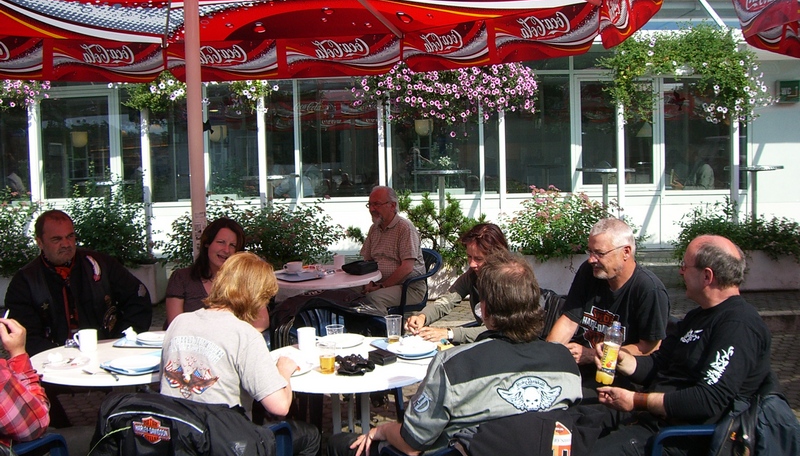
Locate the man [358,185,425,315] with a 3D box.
[{"bbox_3d":[-0.100,0.387,5.864,0.560,1.310,0.850,4,8,44],"label":"man"}]

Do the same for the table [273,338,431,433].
[{"bbox_3d":[-0.203,0.900,3.643,0.810,0.720,0.810,-1,6,0],"label":"table"}]

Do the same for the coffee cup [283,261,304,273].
[{"bbox_3d":[-0.719,0.270,5.901,0.125,0.066,0.105,-1,6,0],"label":"coffee cup"}]

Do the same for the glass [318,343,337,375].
[{"bbox_3d":[-0.287,0.516,3.474,0.070,0.118,0.070,-1,5,0],"label":"glass"}]

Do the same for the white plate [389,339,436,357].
[{"bbox_3d":[0.054,0.514,3.779,0.213,0.025,0.213,-1,5,0],"label":"white plate"}]

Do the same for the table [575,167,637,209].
[{"bbox_3d":[2.421,-0.137,10.331,0.680,1.120,0.680,0,5,13],"label":"table"}]

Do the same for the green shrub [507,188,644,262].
[{"bbox_3d":[1.915,-0.038,9.636,1.550,0.820,0.800,-1,5,0],"label":"green shrub"}]

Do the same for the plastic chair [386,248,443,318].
[{"bbox_3d":[0.014,0.597,6.005,0.570,0.860,0.580,4,7,43],"label":"plastic chair"}]

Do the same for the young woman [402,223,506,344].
[{"bbox_3d":[0.332,0.606,4.213,0.820,1.220,0.500,-5,6,-35],"label":"young woman"}]

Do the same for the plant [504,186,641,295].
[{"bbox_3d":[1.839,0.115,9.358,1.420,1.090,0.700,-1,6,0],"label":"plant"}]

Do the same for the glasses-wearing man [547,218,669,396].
[{"bbox_3d":[0.821,0.604,3.596,0.560,1.270,0.820,3,7,41],"label":"glasses-wearing man"}]

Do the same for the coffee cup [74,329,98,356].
[{"bbox_3d":[-1.418,0.515,3.961,0.103,0.094,0.080,-3,5,-20],"label":"coffee cup"}]

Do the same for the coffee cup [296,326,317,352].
[{"bbox_3d":[-0.403,0.481,3.772,0.083,0.099,0.083,-1,6,0],"label":"coffee cup"}]

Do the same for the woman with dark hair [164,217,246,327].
[{"bbox_3d":[-0.881,0.586,4.254,0.500,1.260,0.800,-2,6,-5],"label":"woman with dark hair"}]

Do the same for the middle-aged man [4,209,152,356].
[{"bbox_3d":[-1.488,0.603,4.156,0.640,1.330,0.820,-3,5,-20],"label":"middle-aged man"}]

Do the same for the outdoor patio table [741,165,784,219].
[{"bbox_3d":[3.926,-0.138,9.741,0.660,1.060,0.660,-1,6,0],"label":"outdoor patio table"}]

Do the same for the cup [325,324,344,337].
[{"bbox_3d":[-0.286,0.485,3.864,0.078,0.112,0.078,-1,5,0],"label":"cup"}]

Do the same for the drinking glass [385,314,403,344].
[{"bbox_3d":[-0.031,0.457,3.941,0.077,0.118,0.077,-1,5,0],"label":"drinking glass"}]

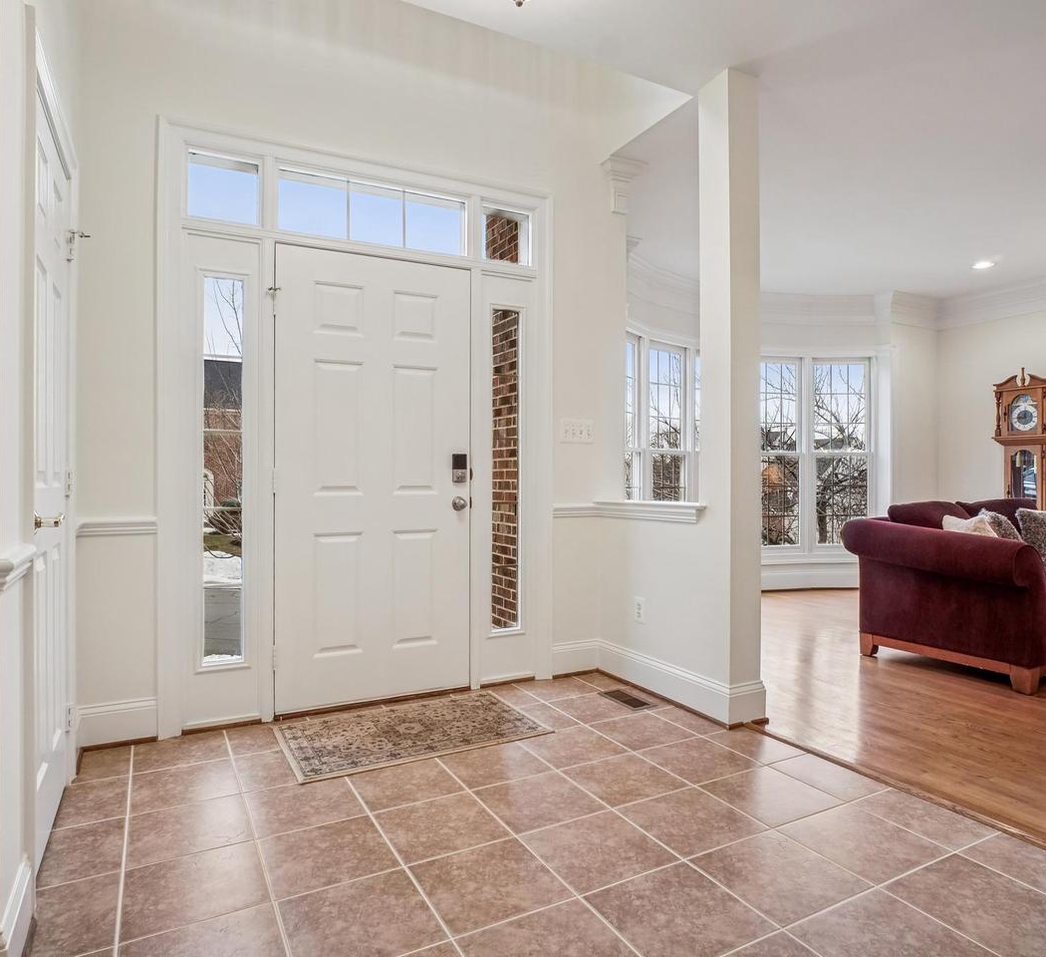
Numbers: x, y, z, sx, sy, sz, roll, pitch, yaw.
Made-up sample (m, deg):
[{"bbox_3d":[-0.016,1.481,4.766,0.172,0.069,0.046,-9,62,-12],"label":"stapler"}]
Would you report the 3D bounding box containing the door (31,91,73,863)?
[{"bbox_3d":[-1.405,0.031,1.880,0.040,2.030,0.660,0,0,-29],"label":"door"}]

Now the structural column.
[{"bbox_3d":[0.893,-0.328,2.760,0.190,2.740,0.190,0,0,-27],"label":"structural column"}]

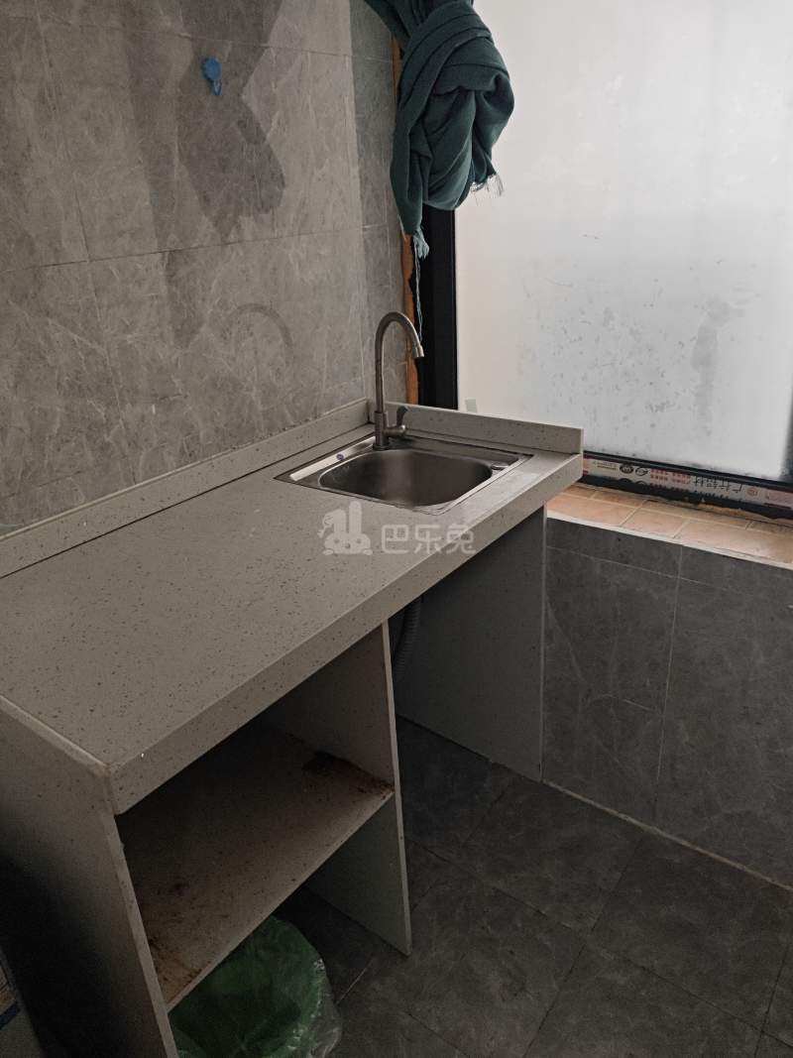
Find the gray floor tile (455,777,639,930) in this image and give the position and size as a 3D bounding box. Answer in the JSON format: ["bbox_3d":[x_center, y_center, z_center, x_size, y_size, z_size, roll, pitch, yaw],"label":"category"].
[{"bbox_3d":[0.325,0.661,1.533,0.300,0.010,0.295,15,30,34],"label":"gray floor tile"}]

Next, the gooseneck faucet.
[{"bbox_3d":[0.019,-0.279,1.408,0.072,0.274,0.172,-17,28,-27],"label":"gooseneck faucet"}]

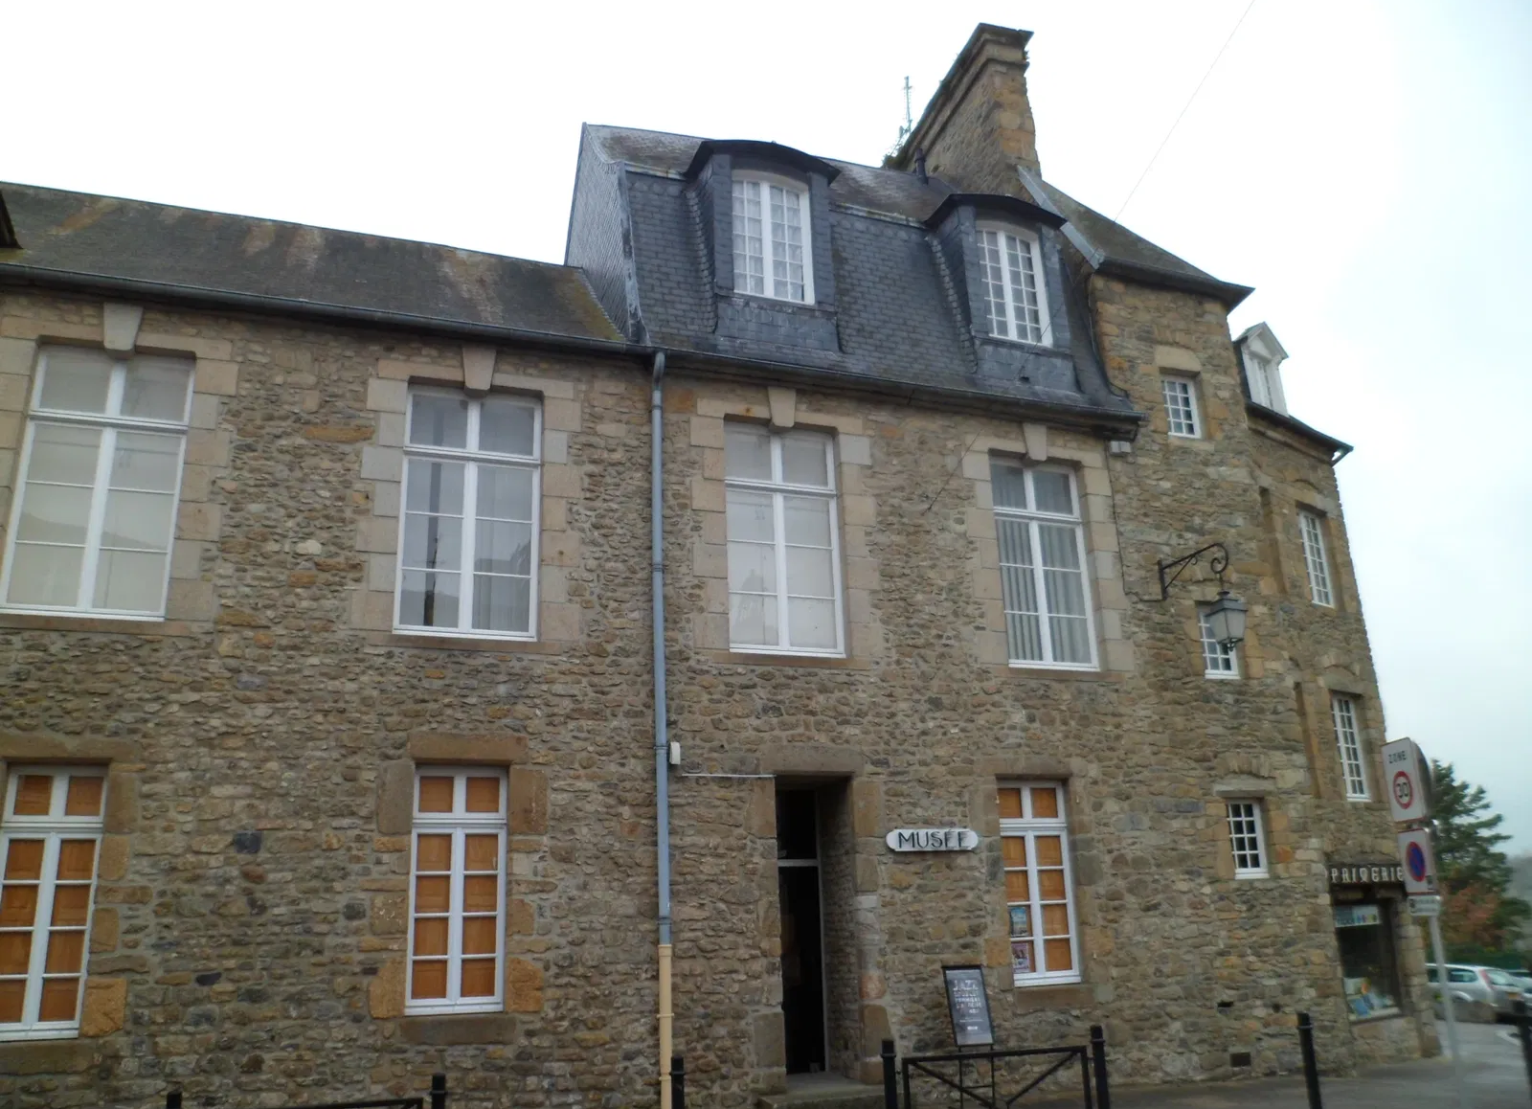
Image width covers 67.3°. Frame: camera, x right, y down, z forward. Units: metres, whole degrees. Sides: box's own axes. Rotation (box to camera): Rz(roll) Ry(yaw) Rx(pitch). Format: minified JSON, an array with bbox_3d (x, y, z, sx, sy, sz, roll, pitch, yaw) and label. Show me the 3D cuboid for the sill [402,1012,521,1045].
[{"bbox_3d":[-2.421,3.714,9.039,0.900,0.225,0.200,5,-19,-20],"label":"sill"}]

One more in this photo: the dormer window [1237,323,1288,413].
[{"bbox_3d":[6.124,-2.281,14.864,1.000,1.200,0.870,12,-22,-37],"label":"dormer window"}]

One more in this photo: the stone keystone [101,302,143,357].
[{"bbox_3d":[-5.768,-1.995,10.314,0.323,0.458,0.200,5,-18,-19],"label":"stone keystone"}]

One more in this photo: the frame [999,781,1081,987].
[{"bbox_3d":[2.630,3.186,11.279,0.820,1.930,0.100,5,-19,-20],"label":"frame"}]

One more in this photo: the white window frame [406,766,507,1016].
[{"bbox_3d":[-2.507,2.712,9.387,0.760,1.930,0.100,5,-19,-20],"label":"white window frame"}]

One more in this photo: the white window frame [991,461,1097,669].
[{"bbox_3d":[3.122,0.111,13.079,1.290,2.422,0.100,5,-17,-23],"label":"white window frame"}]

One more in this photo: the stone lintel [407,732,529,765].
[{"bbox_3d":[-2.599,1.699,10.015,1.040,0.255,0.200,5,-17,-23],"label":"stone lintel"}]

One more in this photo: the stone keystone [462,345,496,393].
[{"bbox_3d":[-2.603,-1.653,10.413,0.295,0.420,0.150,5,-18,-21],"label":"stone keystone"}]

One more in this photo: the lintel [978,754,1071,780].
[{"bbox_3d":[2.695,2.252,12.201,1.142,0.235,0.200,5,-17,-23],"label":"lintel"}]

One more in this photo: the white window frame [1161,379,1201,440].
[{"bbox_3d":[4.932,-1.784,13.840,0.580,0.810,0.100,5,-19,-20],"label":"white window frame"}]

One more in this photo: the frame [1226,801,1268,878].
[{"bbox_3d":[5.473,3.258,13.197,0.541,0.864,0.100,5,-17,-23],"label":"frame"}]

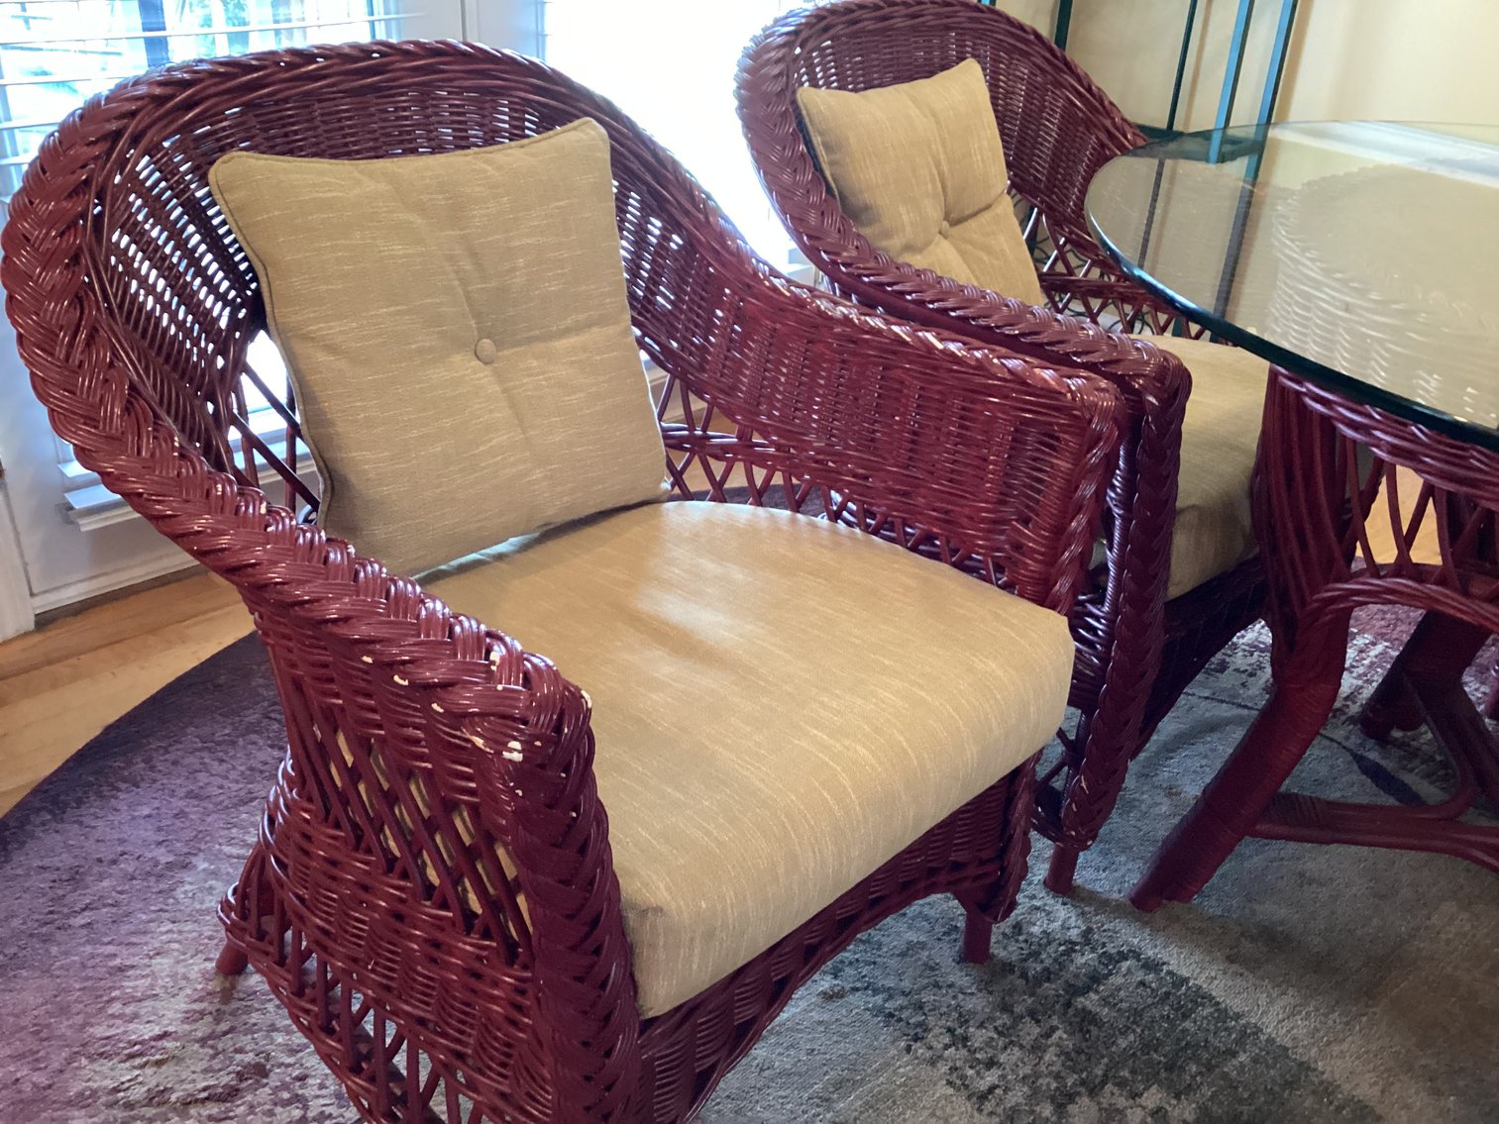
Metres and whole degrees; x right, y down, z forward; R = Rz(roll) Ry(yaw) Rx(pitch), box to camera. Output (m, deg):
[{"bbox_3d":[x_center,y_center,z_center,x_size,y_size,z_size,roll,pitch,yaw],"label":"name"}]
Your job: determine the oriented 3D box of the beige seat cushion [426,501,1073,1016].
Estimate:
[{"bbox_3d":[-0.050,0.093,1.156,0.574,0.108,0.500,-23,38,-38],"label":"beige seat cushion"}]

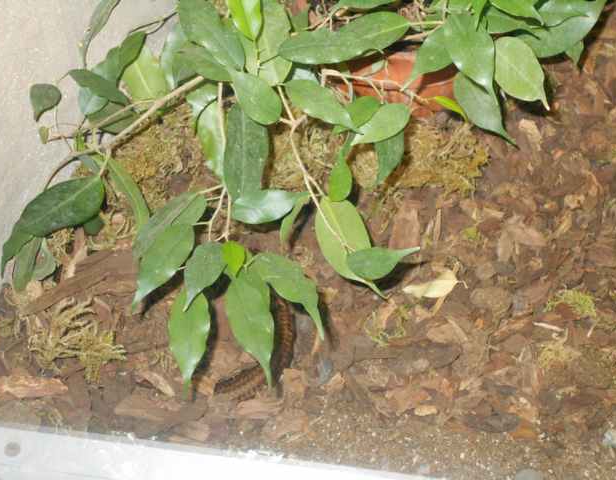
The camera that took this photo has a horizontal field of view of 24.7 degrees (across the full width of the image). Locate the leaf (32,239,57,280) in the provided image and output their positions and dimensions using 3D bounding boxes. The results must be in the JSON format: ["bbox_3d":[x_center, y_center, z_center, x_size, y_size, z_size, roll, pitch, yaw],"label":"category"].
[{"bbox_3d":[-0.196,0.011,1.039,0.018,0.012,0.037,9,75,-3],"label":"leaf"}]

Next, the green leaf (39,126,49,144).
[{"bbox_3d":[-0.210,-0.083,1.117,0.008,0.005,0.015,3,73,-10],"label":"green leaf"}]

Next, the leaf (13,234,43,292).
[{"bbox_3d":[-0.180,0.014,0.900,0.015,0.012,0.041,22,68,-10],"label":"leaf"}]

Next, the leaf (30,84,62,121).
[{"bbox_3d":[-0.190,-0.098,1.012,0.019,0.029,0.010,28,0,-38],"label":"leaf"}]

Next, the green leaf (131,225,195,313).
[{"bbox_3d":[-0.102,0.019,0.990,0.032,0.018,0.075,30,79,13],"label":"green leaf"}]

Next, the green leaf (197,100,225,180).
[{"bbox_3d":[-0.076,-0.079,1.117,0.027,0.015,0.067,-8,76,-2],"label":"green leaf"}]

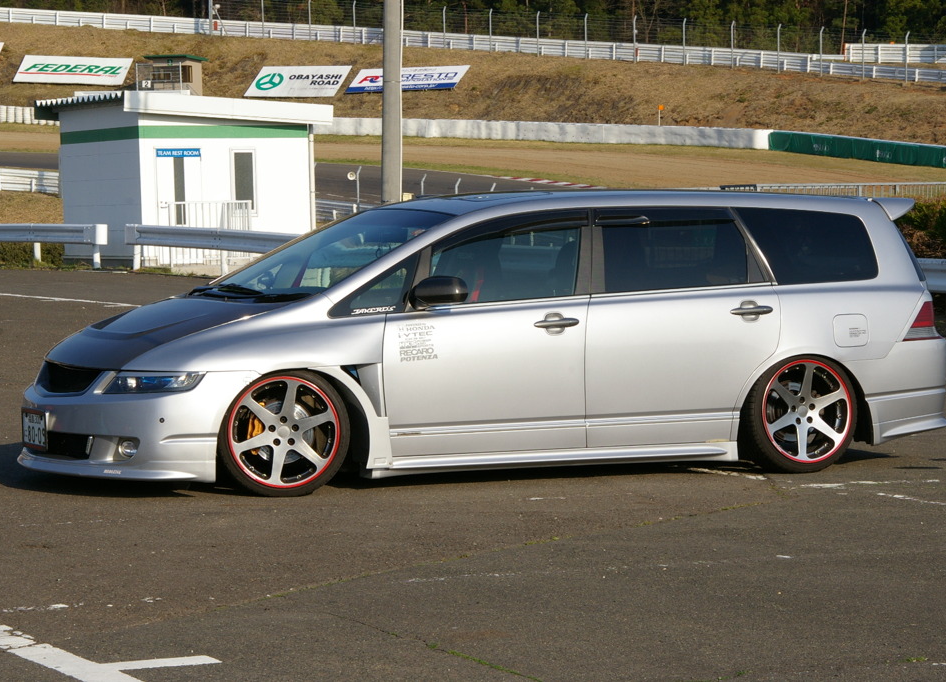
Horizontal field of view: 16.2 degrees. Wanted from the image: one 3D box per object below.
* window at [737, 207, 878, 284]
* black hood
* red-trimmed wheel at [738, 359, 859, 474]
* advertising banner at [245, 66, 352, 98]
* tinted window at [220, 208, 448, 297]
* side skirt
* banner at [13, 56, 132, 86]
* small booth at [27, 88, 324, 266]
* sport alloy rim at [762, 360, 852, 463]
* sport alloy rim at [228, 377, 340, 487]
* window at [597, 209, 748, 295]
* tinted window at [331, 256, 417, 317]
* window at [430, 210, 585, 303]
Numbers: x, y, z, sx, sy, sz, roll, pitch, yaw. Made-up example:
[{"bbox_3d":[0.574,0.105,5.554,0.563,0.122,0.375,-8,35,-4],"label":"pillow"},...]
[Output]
[{"bbox_3d":[1.677,-0.474,16.722,0.758,0.407,0.070,0,-18,-28],"label":"window"},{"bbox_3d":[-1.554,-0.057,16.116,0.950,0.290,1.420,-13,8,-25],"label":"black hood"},{"bbox_3d":[1.619,0.347,16.657,0.630,0.620,0.235,-1,3,-25],"label":"red-trimmed wheel"},{"bbox_3d":[-11.853,-17.629,226.000,6.836,0.120,3.418,2,41,24],"label":"advertising banner"},{"bbox_3d":[-0.714,-0.445,16.505,0.970,0.170,1.360,-28,14,-22],"label":"tinted window"},{"bbox_3d":[0.372,0.573,16.146,2.050,0.110,0.140,-2,3,-26],"label":"side skirt"},{"bbox_3d":[-27.489,-18.635,229.000,7.670,0.120,3.477,2,37,8],"label":"banner"},{"bbox_3d":[-5.303,-2.944,61.204,3.949,3.071,4.826,-2,3,-26],"label":"small booth"},{"bbox_3d":[1.645,0.355,16.821,0.520,0.520,0.200,-2,3,-26],"label":"sport alloy rim"},{"bbox_3d":[-0.886,0.427,15.585,0.520,0.520,0.200,0,3,-3],"label":"sport alloy rim"},{"bbox_3d":[0.968,-0.449,16.366,0.816,0.430,0.060,-2,-17,-25],"label":"window"},{"bbox_3d":[-0.466,-0.261,15.683,0.498,0.292,0.050,-4,-18,-19],"label":"tinted window"},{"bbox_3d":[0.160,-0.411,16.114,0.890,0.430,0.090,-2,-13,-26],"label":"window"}]

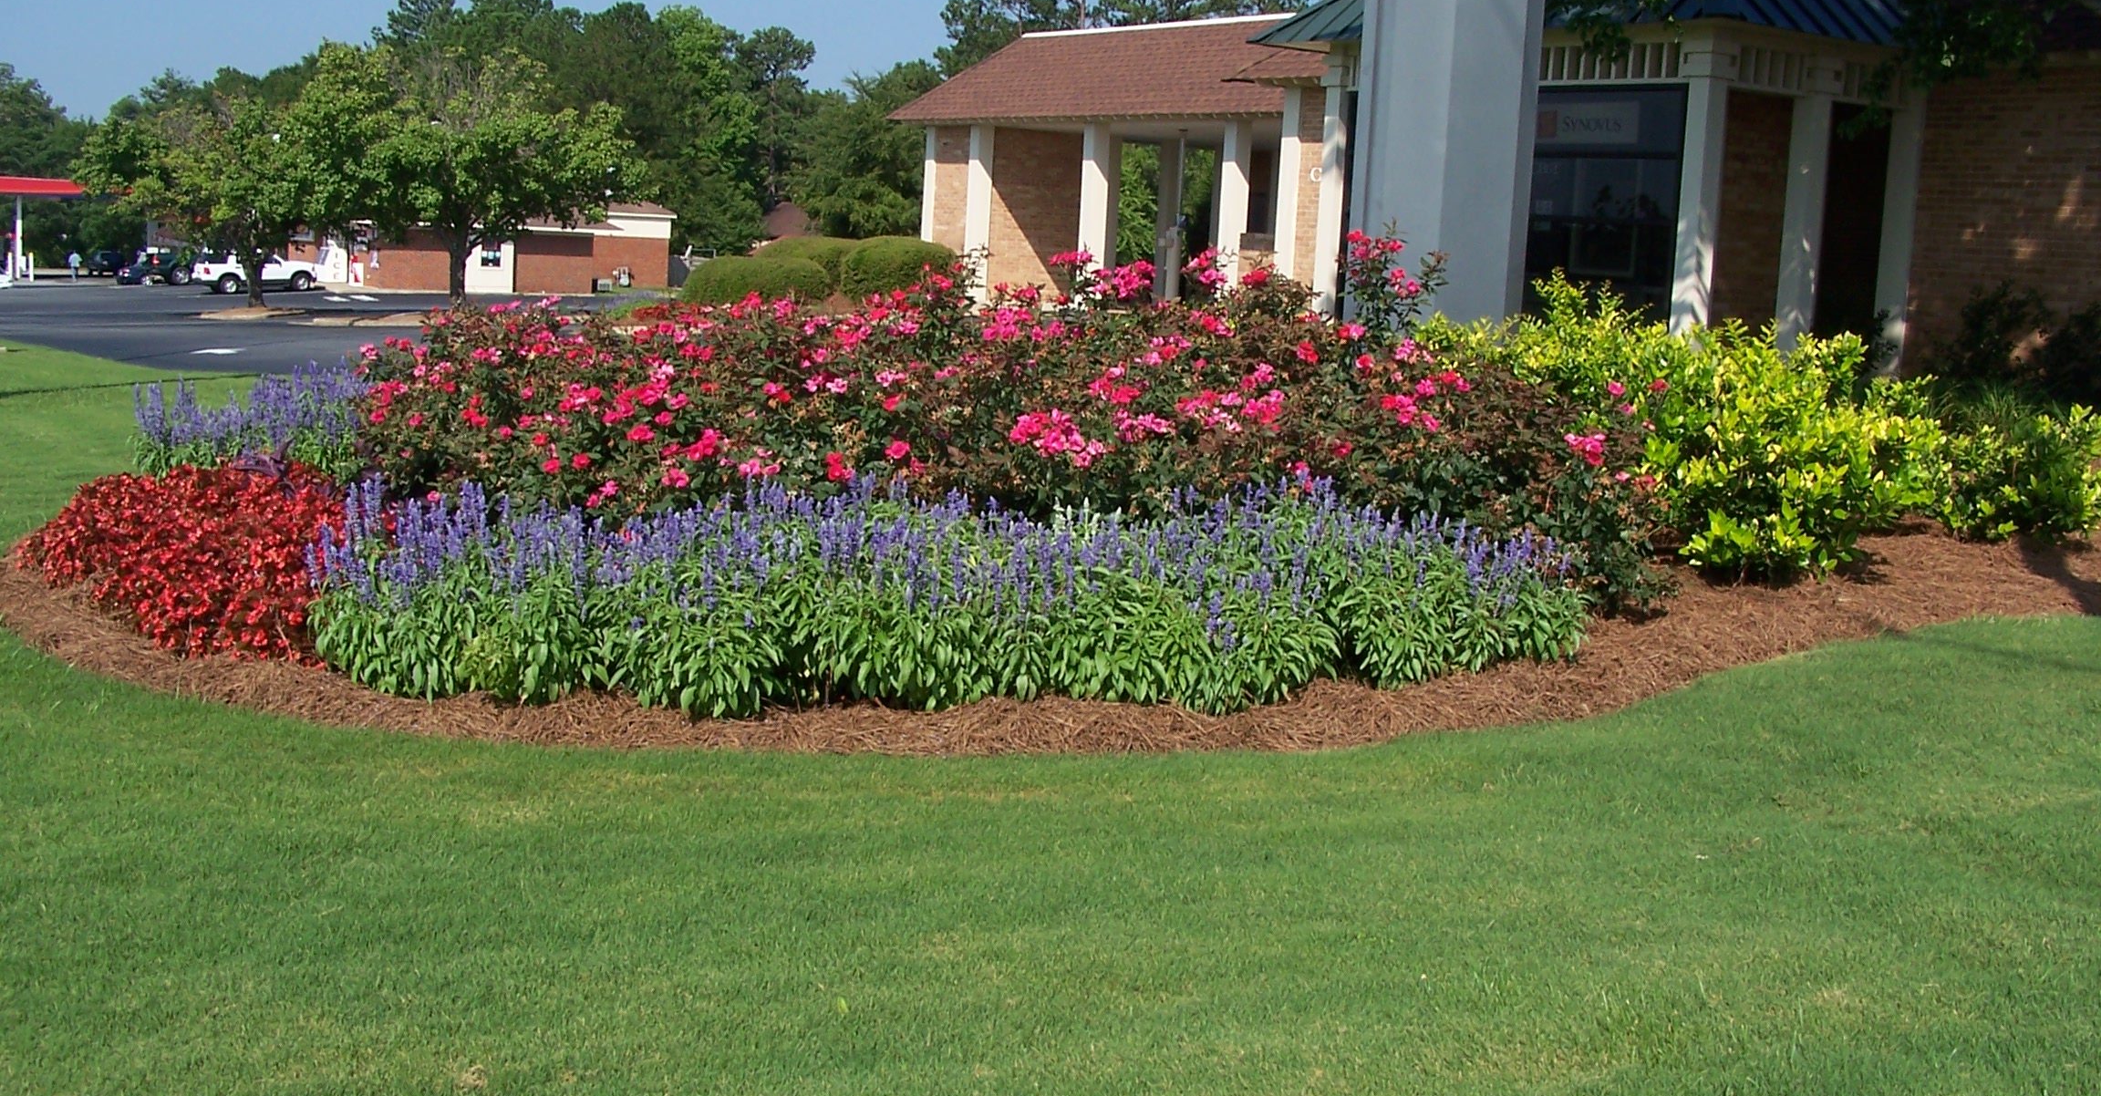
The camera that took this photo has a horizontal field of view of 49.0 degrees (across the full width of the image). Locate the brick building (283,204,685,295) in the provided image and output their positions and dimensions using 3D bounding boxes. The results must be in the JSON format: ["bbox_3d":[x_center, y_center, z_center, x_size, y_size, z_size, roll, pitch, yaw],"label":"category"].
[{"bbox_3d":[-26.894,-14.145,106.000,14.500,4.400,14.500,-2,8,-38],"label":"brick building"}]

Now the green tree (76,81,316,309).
[{"bbox_3d":[-28.153,-11.629,76.000,7.500,7.500,7.300,3,7,0],"label":"green tree"}]

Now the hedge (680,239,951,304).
[{"bbox_3d":[-3.537,-4.245,35.500,4.000,1.150,2.300,0,7,-20],"label":"hedge"}]

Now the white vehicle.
[{"bbox_3d":[-31.863,-11.093,92.500,4.800,1.800,1.870,-2,8,-37],"label":"white vehicle"}]

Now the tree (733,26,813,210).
[{"bbox_3d":[-16.285,-24.740,135.000,5.200,12.000,5.200,3,7,0],"label":"tree"}]

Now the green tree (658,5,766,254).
[{"bbox_3d":[-17.843,-21.750,122.000,5.800,13.800,5.800,3,7,0],"label":"green tree"}]

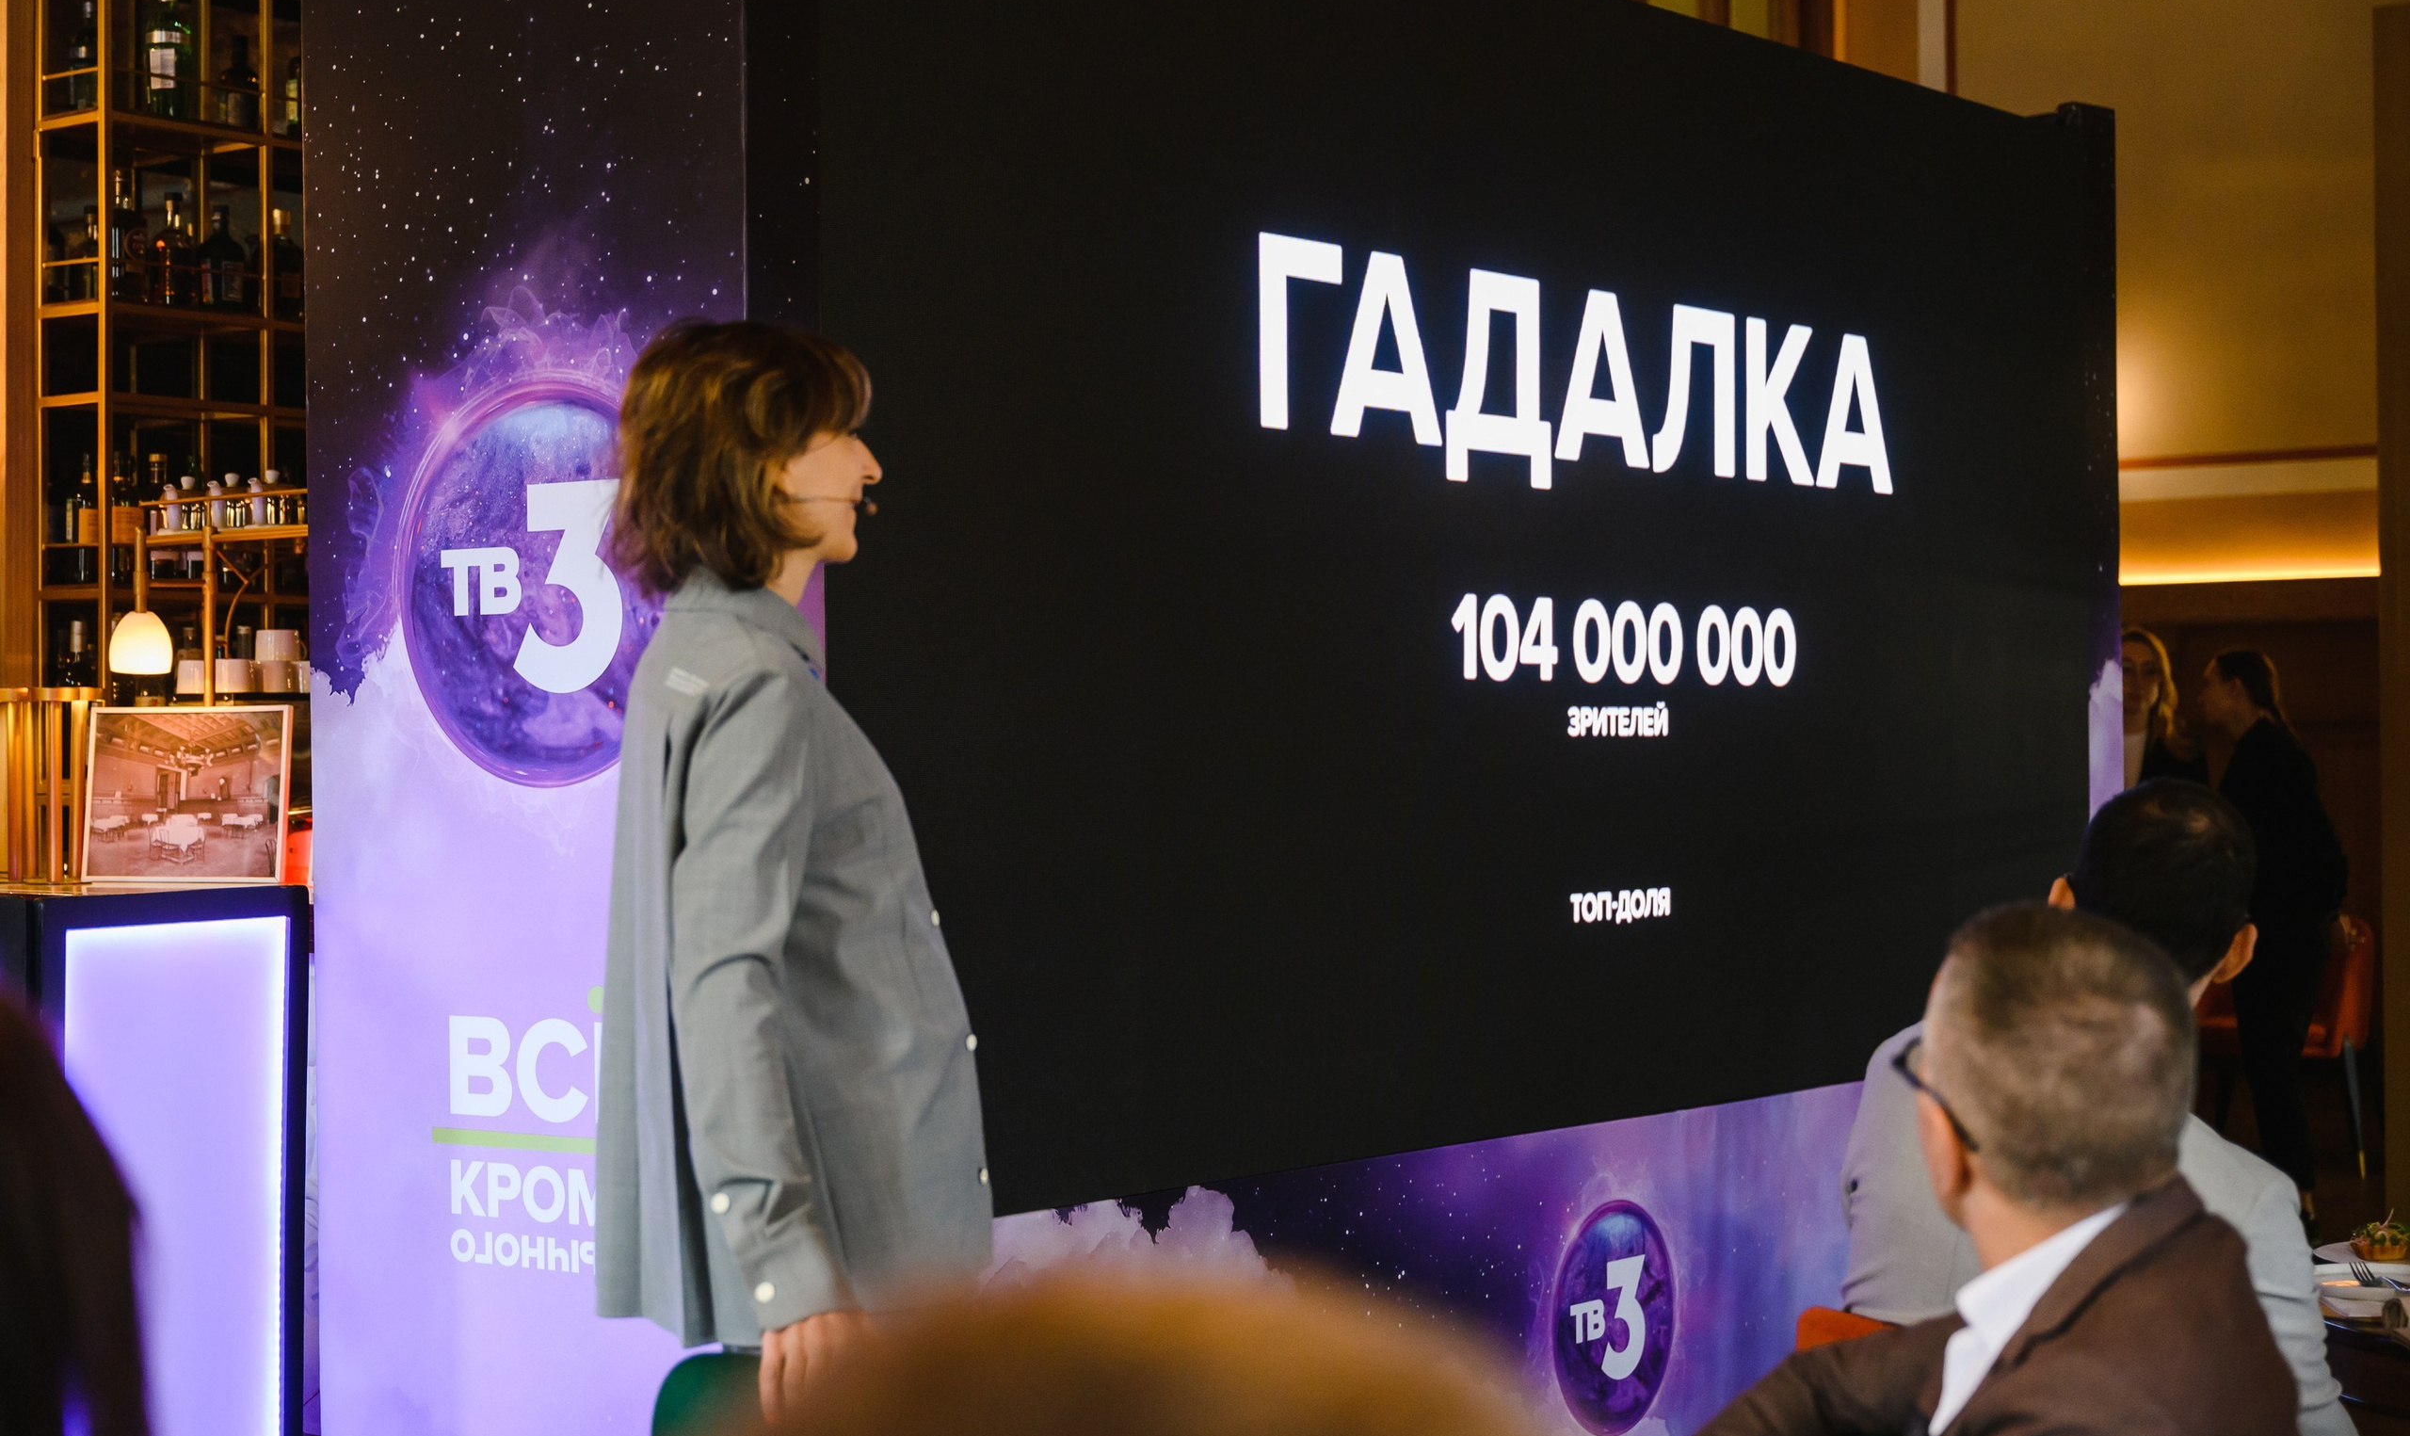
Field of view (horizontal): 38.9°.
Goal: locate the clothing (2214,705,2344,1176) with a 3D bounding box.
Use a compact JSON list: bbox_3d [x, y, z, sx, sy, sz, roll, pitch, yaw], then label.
[{"bbox_3d":[2.933,0.642,9.300,0.340,1.290,0.460,-1,0,26],"label":"clothing"}]

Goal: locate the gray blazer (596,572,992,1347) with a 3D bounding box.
[{"bbox_3d":[-0.383,0.217,3.180,0.360,0.720,0.500,-1,0,-10],"label":"gray blazer"}]

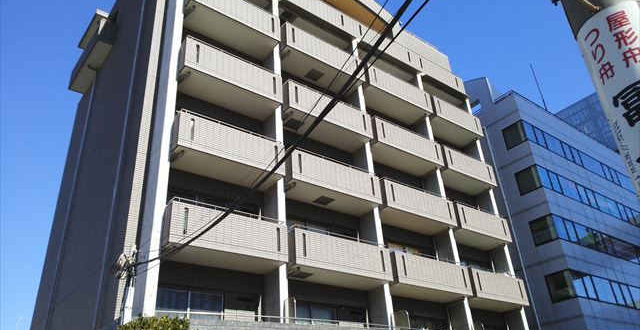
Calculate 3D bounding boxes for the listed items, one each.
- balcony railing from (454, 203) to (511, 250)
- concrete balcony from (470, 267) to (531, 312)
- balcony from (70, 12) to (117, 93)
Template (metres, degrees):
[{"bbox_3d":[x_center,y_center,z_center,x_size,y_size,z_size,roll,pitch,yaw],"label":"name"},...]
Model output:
[{"bbox_3d":[7.254,2.938,23.503,3.717,1.290,1.280,18,-36,-33],"label":"balcony railing"},{"bbox_3d":[7.447,5.535,22.013,3.717,1.290,1.280,18,-36,-33],"label":"concrete balcony"},{"bbox_3d":[-12.145,-5.962,26.635,0.870,2.100,4.600,18,-36,-33],"label":"balcony"}]

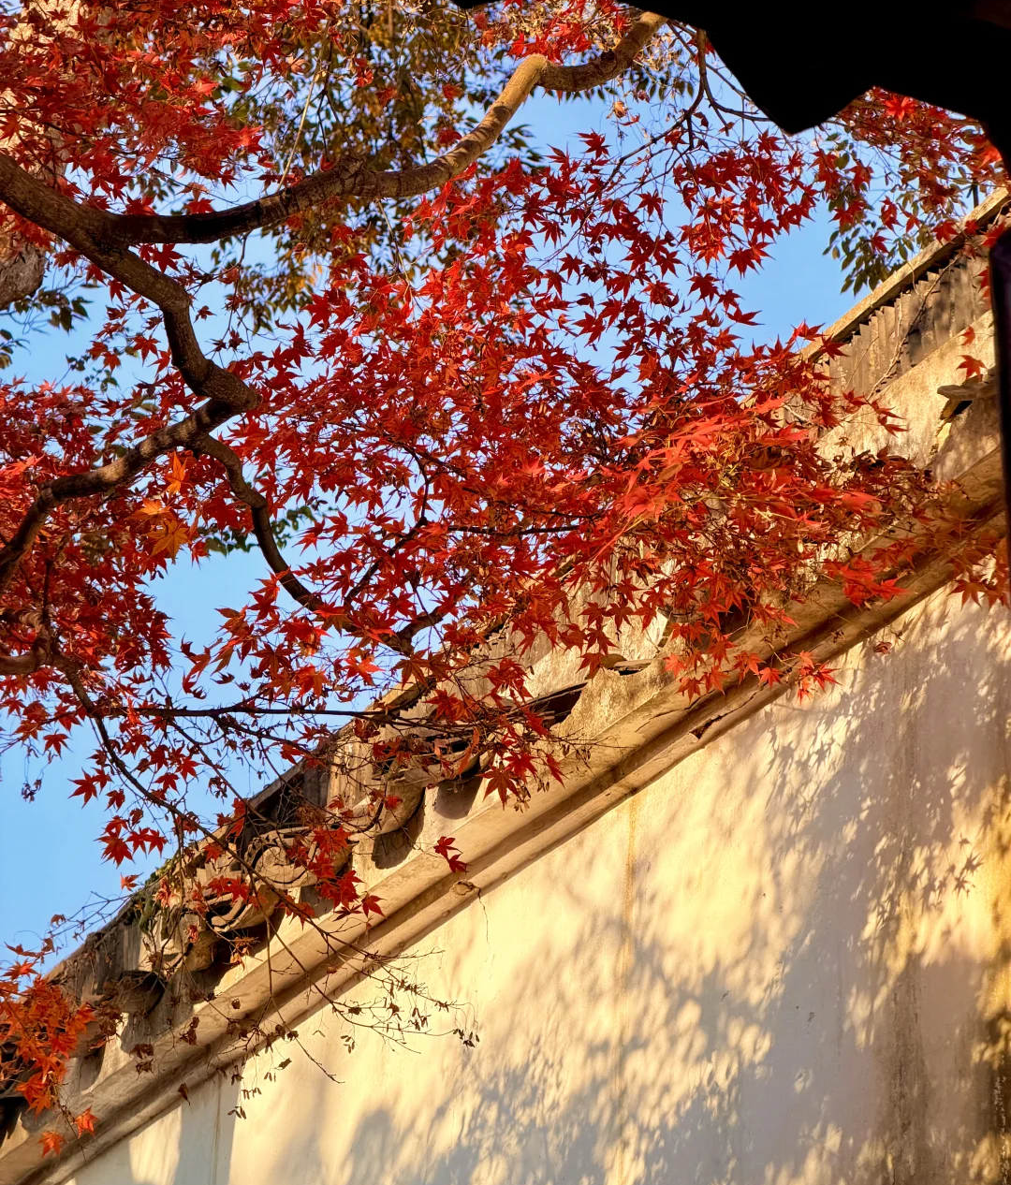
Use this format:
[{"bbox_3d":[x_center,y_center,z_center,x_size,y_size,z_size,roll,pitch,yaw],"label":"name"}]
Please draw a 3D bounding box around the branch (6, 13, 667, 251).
[{"bbox_3d":[-0.305,-0.816,6.900,1.200,0.430,0.360,2,-26,0],"label":"branch"}]

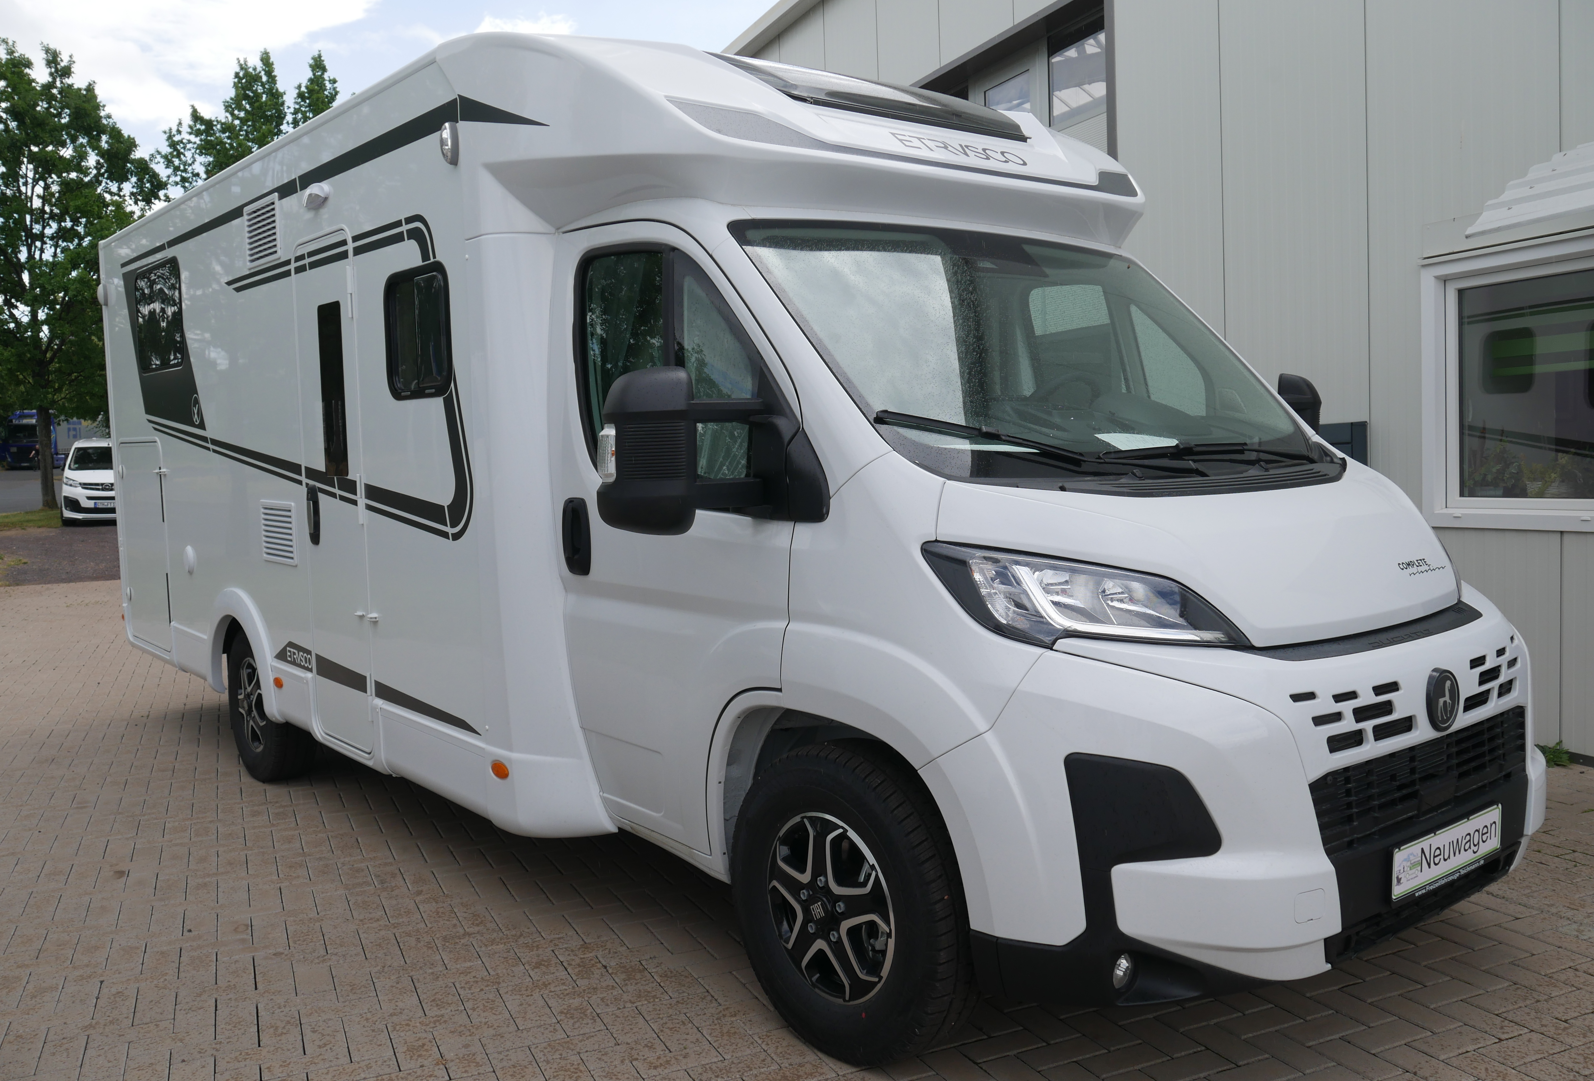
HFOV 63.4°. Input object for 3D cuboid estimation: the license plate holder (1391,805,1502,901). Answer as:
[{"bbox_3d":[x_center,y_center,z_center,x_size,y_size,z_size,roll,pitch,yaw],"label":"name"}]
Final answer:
[{"bbox_3d":[1.454,0.692,2.878,0.530,0.130,0.025,-5,6,-39],"label":"license plate holder"}]

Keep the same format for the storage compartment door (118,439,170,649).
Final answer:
[{"bbox_3d":[-3.665,0.005,7.274,0.040,1.150,0.920,-5,6,-39],"label":"storage compartment door"}]

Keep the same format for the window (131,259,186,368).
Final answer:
[{"bbox_3d":[-3.315,-1.154,6.701,0.040,0.540,0.930,-5,6,-39],"label":"window"}]

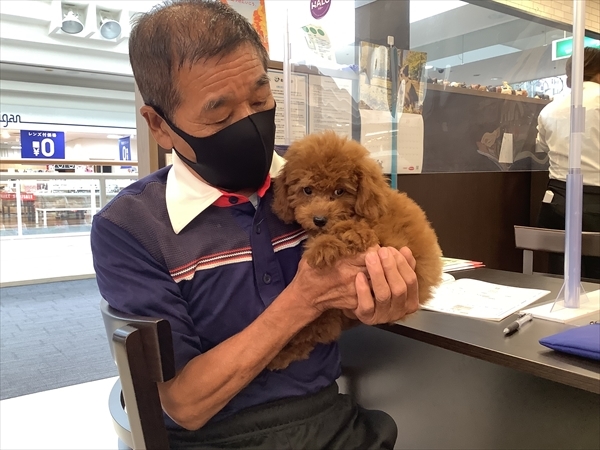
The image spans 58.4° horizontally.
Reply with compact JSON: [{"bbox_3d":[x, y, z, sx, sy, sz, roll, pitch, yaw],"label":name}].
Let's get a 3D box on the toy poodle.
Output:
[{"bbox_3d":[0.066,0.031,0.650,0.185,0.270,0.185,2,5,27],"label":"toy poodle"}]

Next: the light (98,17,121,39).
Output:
[{"bbox_3d":[-2.730,-2.830,7.700,0.290,0.280,0.280,-3,5,-27],"label":"light"}]

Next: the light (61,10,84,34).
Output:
[{"bbox_3d":[-3.112,-2.770,7.350,0.300,0.290,0.280,-3,5,-27],"label":"light"}]

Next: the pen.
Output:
[{"bbox_3d":[0.359,0.161,0.880,0.016,0.014,0.140,3,6,40],"label":"pen"}]

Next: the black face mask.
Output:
[{"bbox_3d":[-0.092,-0.107,0.729,0.138,0.110,0.115,-28,39,-36],"label":"black face mask"}]

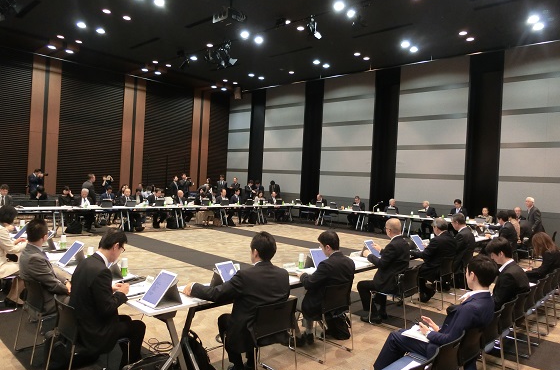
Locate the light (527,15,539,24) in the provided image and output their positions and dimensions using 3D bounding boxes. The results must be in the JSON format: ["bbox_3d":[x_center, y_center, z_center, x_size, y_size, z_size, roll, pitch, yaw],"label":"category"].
[{"bbox_3d":[6.820,-4.473,10.903,0.270,0.070,0.270,4,1,43],"label":"light"}]

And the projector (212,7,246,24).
[{"bbox_3d":[-1.365,-4.407,10.810,0.580,0.230,0.500,4,1,43],"label":"projector"}]

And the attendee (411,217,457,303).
[{"bbox_3d":[2.342,1.160,6.282,0.740,1.280,0.550,4,1,43],"label":"attendee"}]

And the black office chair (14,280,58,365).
[{"bbox_3d":[-2.187,1.229,3.904,0.480,0.740,0.530,4,1,43],"label":"black office chair"}]

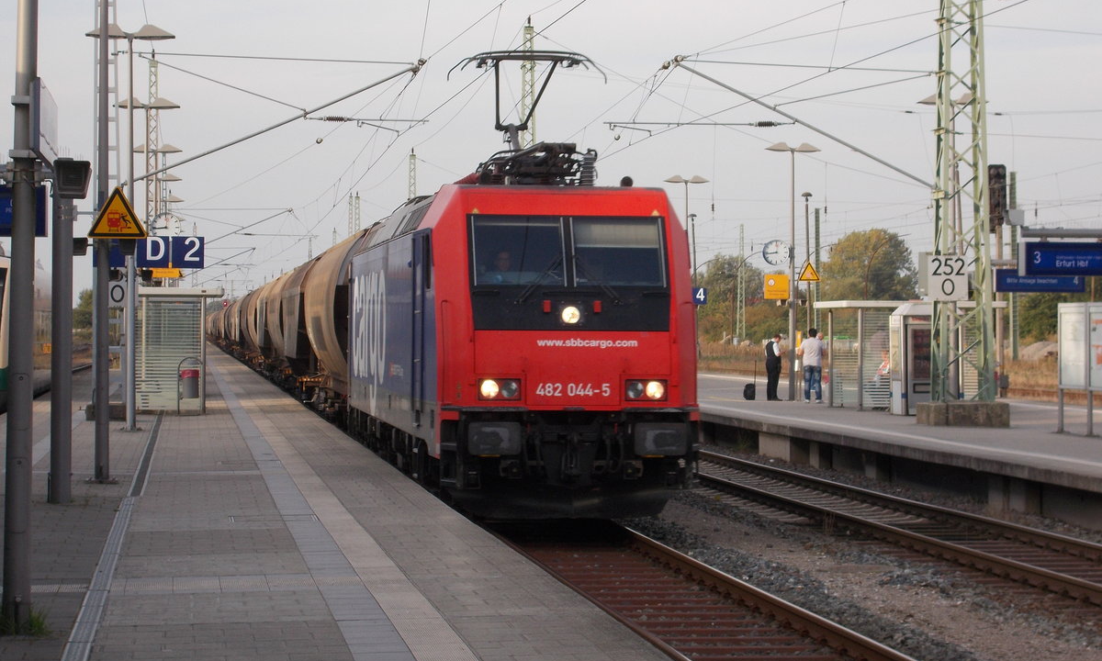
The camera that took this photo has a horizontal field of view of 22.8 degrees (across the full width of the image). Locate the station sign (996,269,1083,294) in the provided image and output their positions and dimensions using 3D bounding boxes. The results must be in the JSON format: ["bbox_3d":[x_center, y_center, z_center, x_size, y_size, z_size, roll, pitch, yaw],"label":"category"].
[{"bbox_3d":[9.522,-0.964,53.419,1.790,0.445,0.240,0,0,-7],"label":"station sign"}]

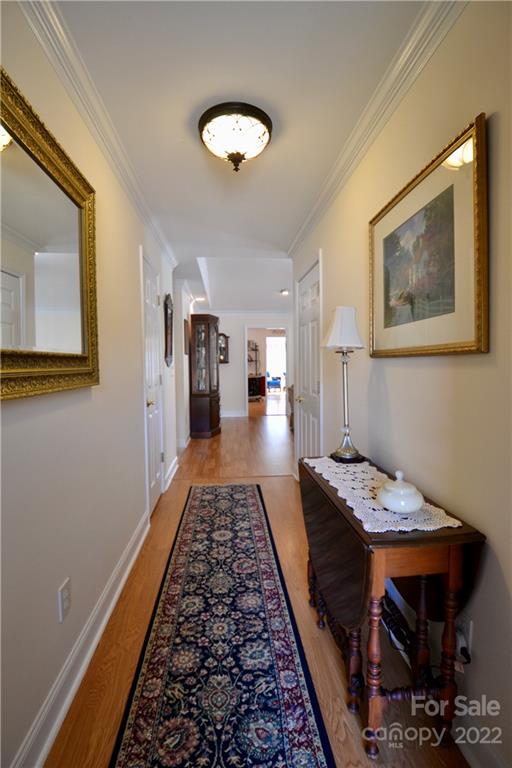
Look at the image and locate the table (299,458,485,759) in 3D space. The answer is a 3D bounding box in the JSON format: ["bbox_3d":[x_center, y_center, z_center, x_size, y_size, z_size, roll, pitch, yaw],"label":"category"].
[{"bbox_3d":[0.434,0.759,1.298,0.335,0.705,0.825,-1,3,-6],"label":"table"}]

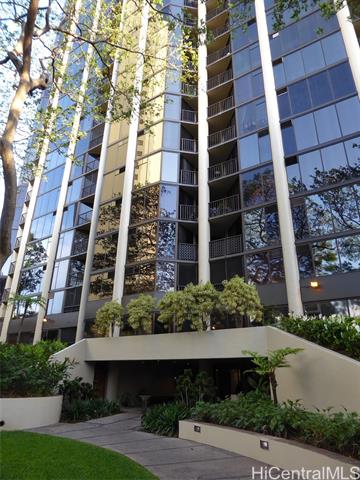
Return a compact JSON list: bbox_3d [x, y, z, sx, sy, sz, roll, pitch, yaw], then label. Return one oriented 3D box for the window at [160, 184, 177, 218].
[{"bbox_3d":[-0.769,-2.572,23.253,1.148,2.523,0.120,4,-23,-7],"label":"window"}]

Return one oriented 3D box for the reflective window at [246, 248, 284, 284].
[{"bbox_3d":[4.628,1.442,18.659,2.230,1.877,0.100,-14,-28,30],"label":"reflective window"}]

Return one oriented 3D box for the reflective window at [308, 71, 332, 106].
[{"bbox_3d":[8.446,-9.009,20.834,1.188,2.511,0.100,-13,-28,30],"label":"reflective window"}]

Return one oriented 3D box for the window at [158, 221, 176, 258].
[{"bbox_3d":[-0.821,-0.034,22.171,1.140,2.520,0.120,4,-23,-7],"label":"window"}]

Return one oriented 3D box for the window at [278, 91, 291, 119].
[{"bbox_3d":[6.641,-8.655,22.329,0.850,2.114,0.120,-14,-27,32],"label":"window"}]

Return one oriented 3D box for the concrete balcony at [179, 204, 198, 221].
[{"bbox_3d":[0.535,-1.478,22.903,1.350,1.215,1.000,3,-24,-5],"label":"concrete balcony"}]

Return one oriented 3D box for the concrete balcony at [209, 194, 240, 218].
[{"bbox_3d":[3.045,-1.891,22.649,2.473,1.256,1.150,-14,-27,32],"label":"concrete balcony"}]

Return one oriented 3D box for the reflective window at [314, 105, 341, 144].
[{"bbox_3d":[8.363,-6.613,19.706,1.224,2.475,0.100,-14,-28,30],"label":"reflective window"}]

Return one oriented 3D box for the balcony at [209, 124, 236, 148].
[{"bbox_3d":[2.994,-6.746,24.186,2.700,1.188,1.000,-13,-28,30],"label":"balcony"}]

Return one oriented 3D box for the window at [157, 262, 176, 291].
[{"bbox_3d":[-0.825,2.154,20.632,1.170,1.768,0.100,5,-24,-8],"label":"window"}]

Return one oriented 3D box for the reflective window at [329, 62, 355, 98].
[{"bbox_3d":[9.445,-9.352,20.197,1.183,2.475,0.100,-14,-28,30],"label":"reflective window"}]

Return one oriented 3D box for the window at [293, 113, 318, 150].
[{"bbox_3d":[7.385,-6.316,20.334,1.188,2.484,0.100,-13,-28,30],"label":"window"}]

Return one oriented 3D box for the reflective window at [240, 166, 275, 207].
[{"bbox_3d":[4.786,-3.219,20.723,2.241,2.484,0.100,-13,-28,30],"label":"reflective window"}]

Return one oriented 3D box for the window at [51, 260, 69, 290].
[{"bbox_3d":[-10.197,3.003,29.622,1.879,2.493,0.120,-14,-27,32],"label":"window"}]

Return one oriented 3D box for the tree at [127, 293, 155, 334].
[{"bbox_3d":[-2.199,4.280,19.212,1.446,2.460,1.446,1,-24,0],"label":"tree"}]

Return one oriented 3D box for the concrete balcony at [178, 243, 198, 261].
[{"bbox_3d":[0.477,0.988,21.806,1.350,1.215,1.000,3,-24,-5],"label":"concrete balcony"}]

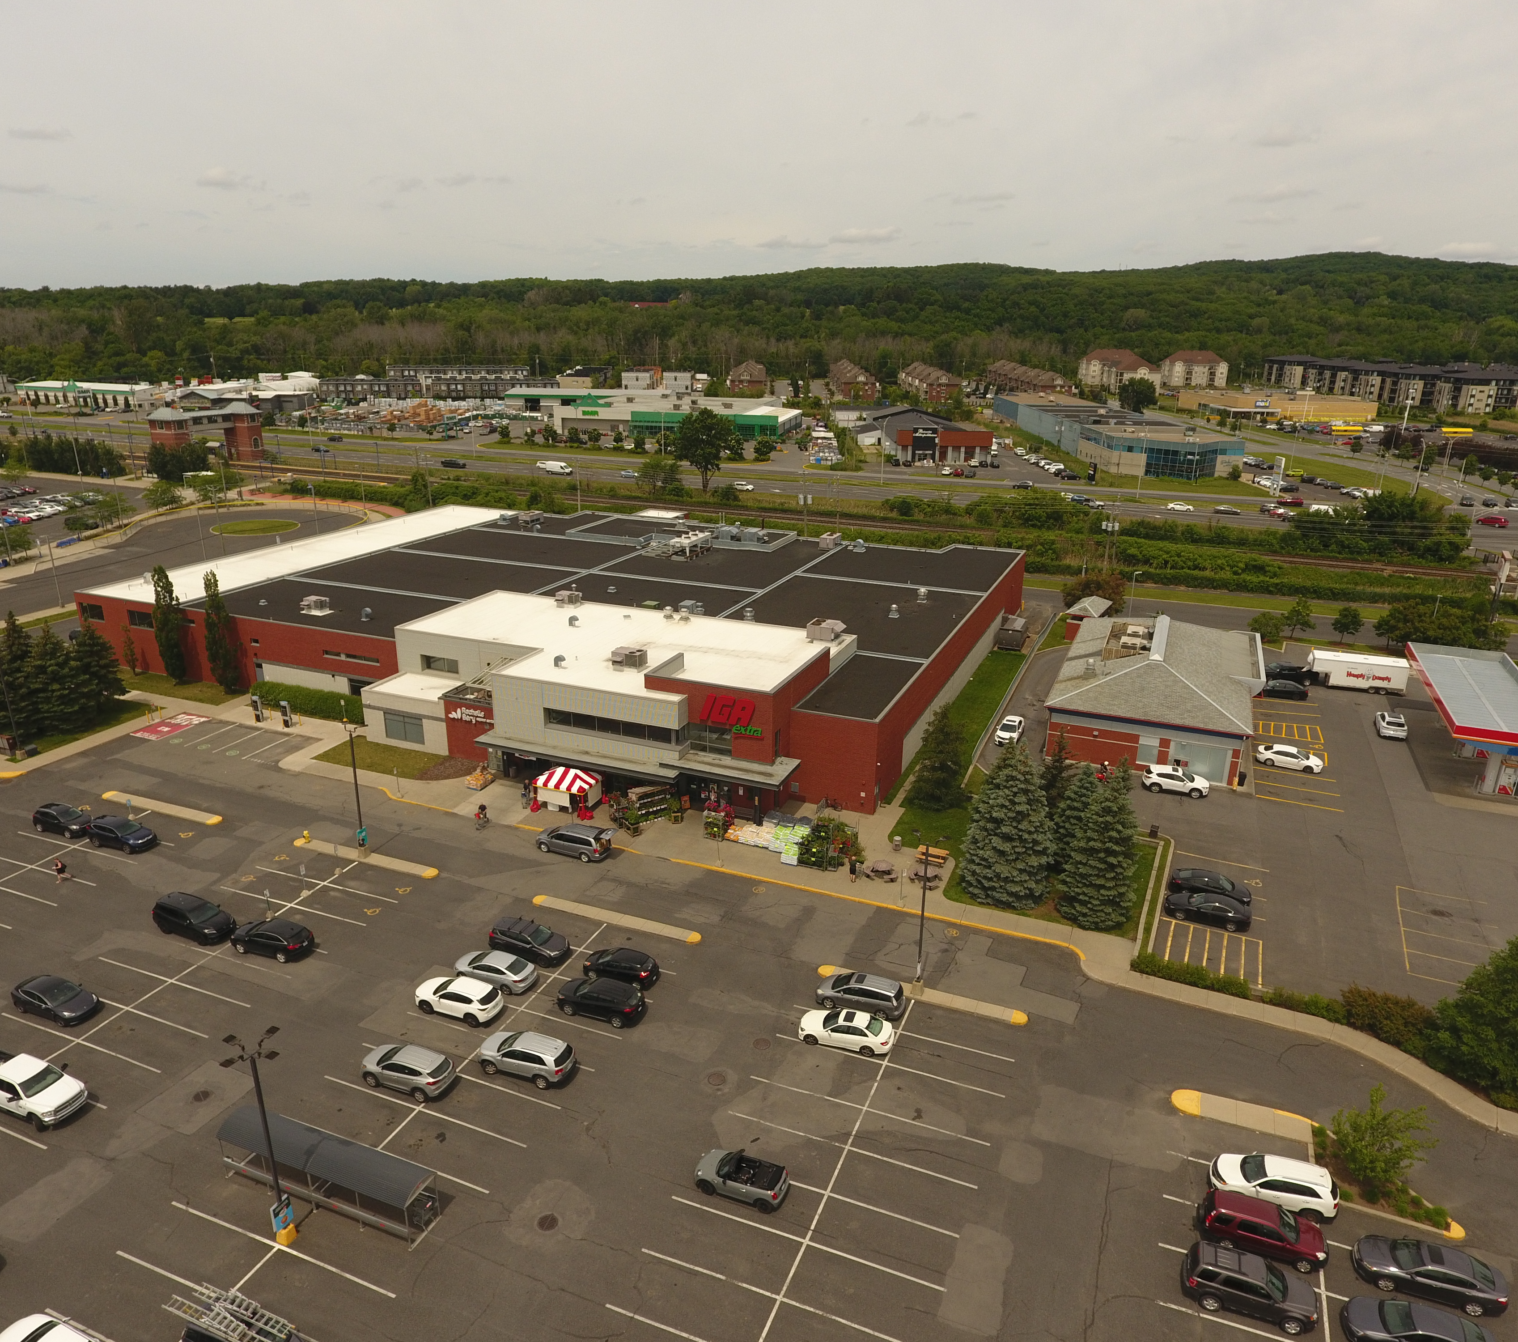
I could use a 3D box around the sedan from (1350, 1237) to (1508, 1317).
[{"bbox_3d":[24.355,21.760,37.580,4.860,1.450,1.820,8,21,20],"label":"sedan"}]

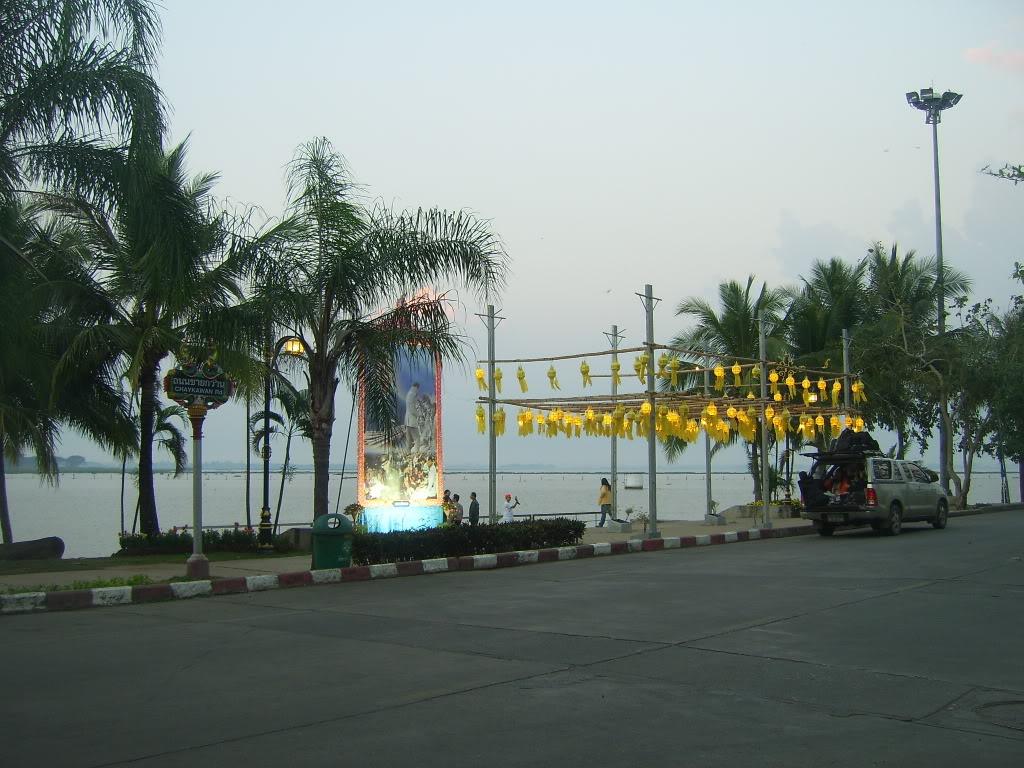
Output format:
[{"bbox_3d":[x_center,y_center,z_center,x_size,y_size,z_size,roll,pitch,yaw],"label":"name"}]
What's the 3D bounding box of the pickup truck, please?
[{"bbox_3d":[8.878,2.652,26.987,1.800,1.860,5.200,-3,-6,38],"label":"pickup truck"}]

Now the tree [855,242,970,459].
[{"bbox_3d":[15.433,-0.360,43.651,4.800,10.200,4.800,0,-4,0],"label":"tree"}]

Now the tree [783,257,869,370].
[{"bbox_3d":[10.660,0.023,38.107,4.600,8.600,4.600,0,-4,0],"label":"tree"}]

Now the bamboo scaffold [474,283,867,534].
[{"bbox_3d":[4.273,0.941,27.690,4.910,5.150,10.560,-4,-6,39],"label":"bamboo scaffold"}]

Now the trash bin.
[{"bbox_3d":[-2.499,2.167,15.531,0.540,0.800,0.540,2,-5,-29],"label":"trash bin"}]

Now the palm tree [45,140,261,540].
[{"bbox_3d":[-6.619,-0.733,20.814,4.100,7.500,4.100,0,-4,0],"label":"palm tree"}]

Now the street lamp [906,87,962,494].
[{"bbox_3d":[17.250,-3.539,45.396,2.200,16.784,2.200,0,-4,0],"label":"street lamp"}]

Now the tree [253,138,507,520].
[{"bbox_3d":[-2.658,-0.787,21.420,4.900,7.700,4.600,0,-4,0],"label":"tree"}]

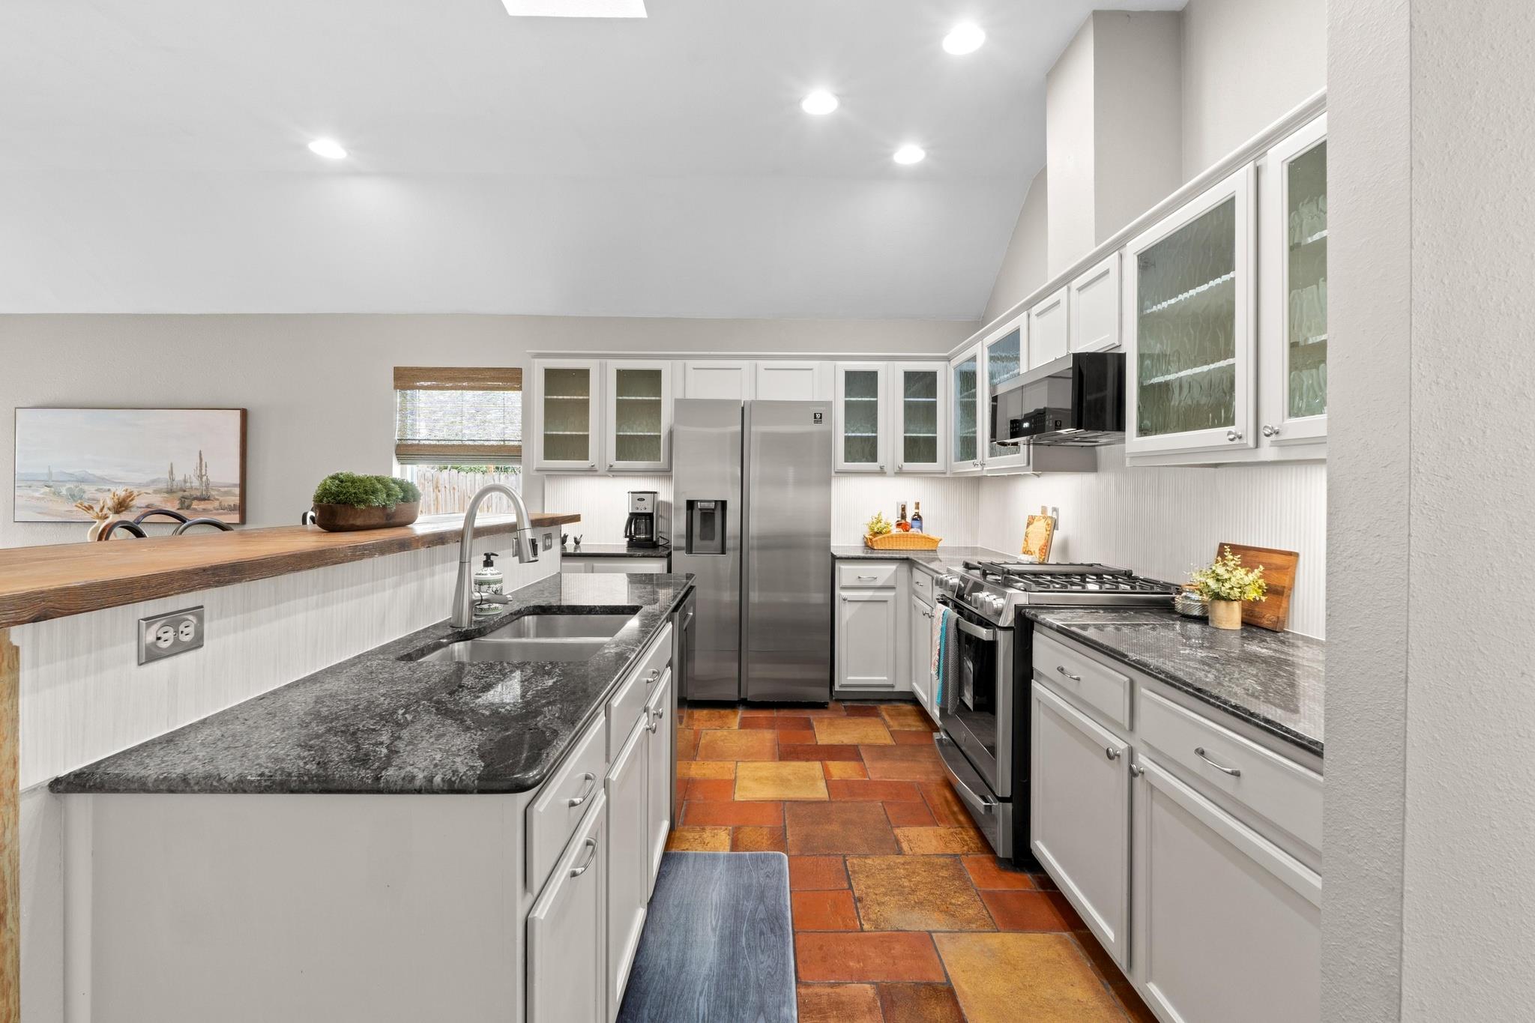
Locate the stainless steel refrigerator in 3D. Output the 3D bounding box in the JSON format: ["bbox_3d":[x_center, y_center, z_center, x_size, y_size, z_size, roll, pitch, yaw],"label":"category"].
[{"bbox_3d":[-0.090,0.255,4.045,0.905,1.789,0.713,0,2,-1],"label":"stainless steel refrigerator"}]

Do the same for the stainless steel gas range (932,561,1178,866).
[{"bbox_3d":[1.131,0.730,2.551,0.734,0.956,0.764,0,2,0],"label":"stainless steel gas range"}]

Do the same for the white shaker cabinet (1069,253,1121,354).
[{"bbox_3d":[1.351,-0.721,2.319,0.333,0.335,0.350,0,2,-1],"label":"white shaker cabinet"}]

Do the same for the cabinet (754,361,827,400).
[{"bbox_3d":[0.157,-0.833,4.331,0.464,0.295,0.304,0,2,-1],"label":"cabinet"}]

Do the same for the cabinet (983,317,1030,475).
[{"bbox_3d":[1.353,-0.576,3.252,0.304,0.712,0.583,0,2,0],"label":"cabinet"}]

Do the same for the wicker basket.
[{"bbox_3d":[0.901,0.200,4.282,0.477,0.116,0.236,0,2,-1],"label":"wicker basket"}]

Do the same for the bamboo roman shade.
[{"bbox_3d":[-2.109,-0.652,4.372,0.862,0.667,0.060,0,2,-1],"label":"bamboo roman shade"}]

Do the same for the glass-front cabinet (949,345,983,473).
[{"bbox_3d":[1.324,-0.574,3.760,0.333,0.715,0.600,0,2,-1],"label":"glass-front cabinet"}]

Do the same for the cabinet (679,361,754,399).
[{"bbox_3d":[-0.320,-0.813,4.220,0.452,0.300,0.336,0,2,-1],"label":"cabinet"}]

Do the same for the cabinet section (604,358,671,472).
[{"bbox_3d":[-0.819,-0.609,4.239,0.419,0.704,0.330,0,1,0],"label":"cabinet section"}]

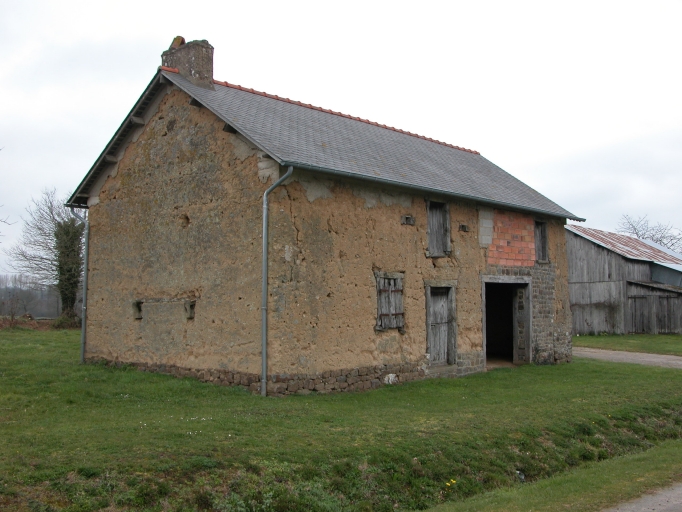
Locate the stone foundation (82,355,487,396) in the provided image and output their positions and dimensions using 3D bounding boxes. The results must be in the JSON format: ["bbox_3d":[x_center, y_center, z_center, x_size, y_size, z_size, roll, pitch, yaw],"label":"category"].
[{"bbox_3d":[-1.100,2.644,17.426,6.550,0.600,7.650,-3,-4,41],"label":"stone foundation"}]

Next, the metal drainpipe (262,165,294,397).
[{"bbox_3d":[-1.091,0.474,12.458,0.740,3.980,0.140,-3,-4,41],"label":"metal drainpipe"}]

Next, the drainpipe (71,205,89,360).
[{"bbox_3d":[-6.240,0.689,16.872,0.670,3.690,0.140,-3,-4,41],"label":"drainpipe"}]

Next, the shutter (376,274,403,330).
[{"bbox_3d":[1.044,0.986,15.100,0.100,1.200,0.960,-3,-4,41],"label":"shutter"}]

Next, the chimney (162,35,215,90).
[{"bbox_3d":[-3.279,-4.109,15.277,1.070,1.340,0.570,-3,-4,41],"label":"chimney"}]

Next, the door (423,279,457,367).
[{"bbox_3d":[2.326,1.601,16.622,0.160,2.030,1.300,-3,-4,41],"label":"door"}]

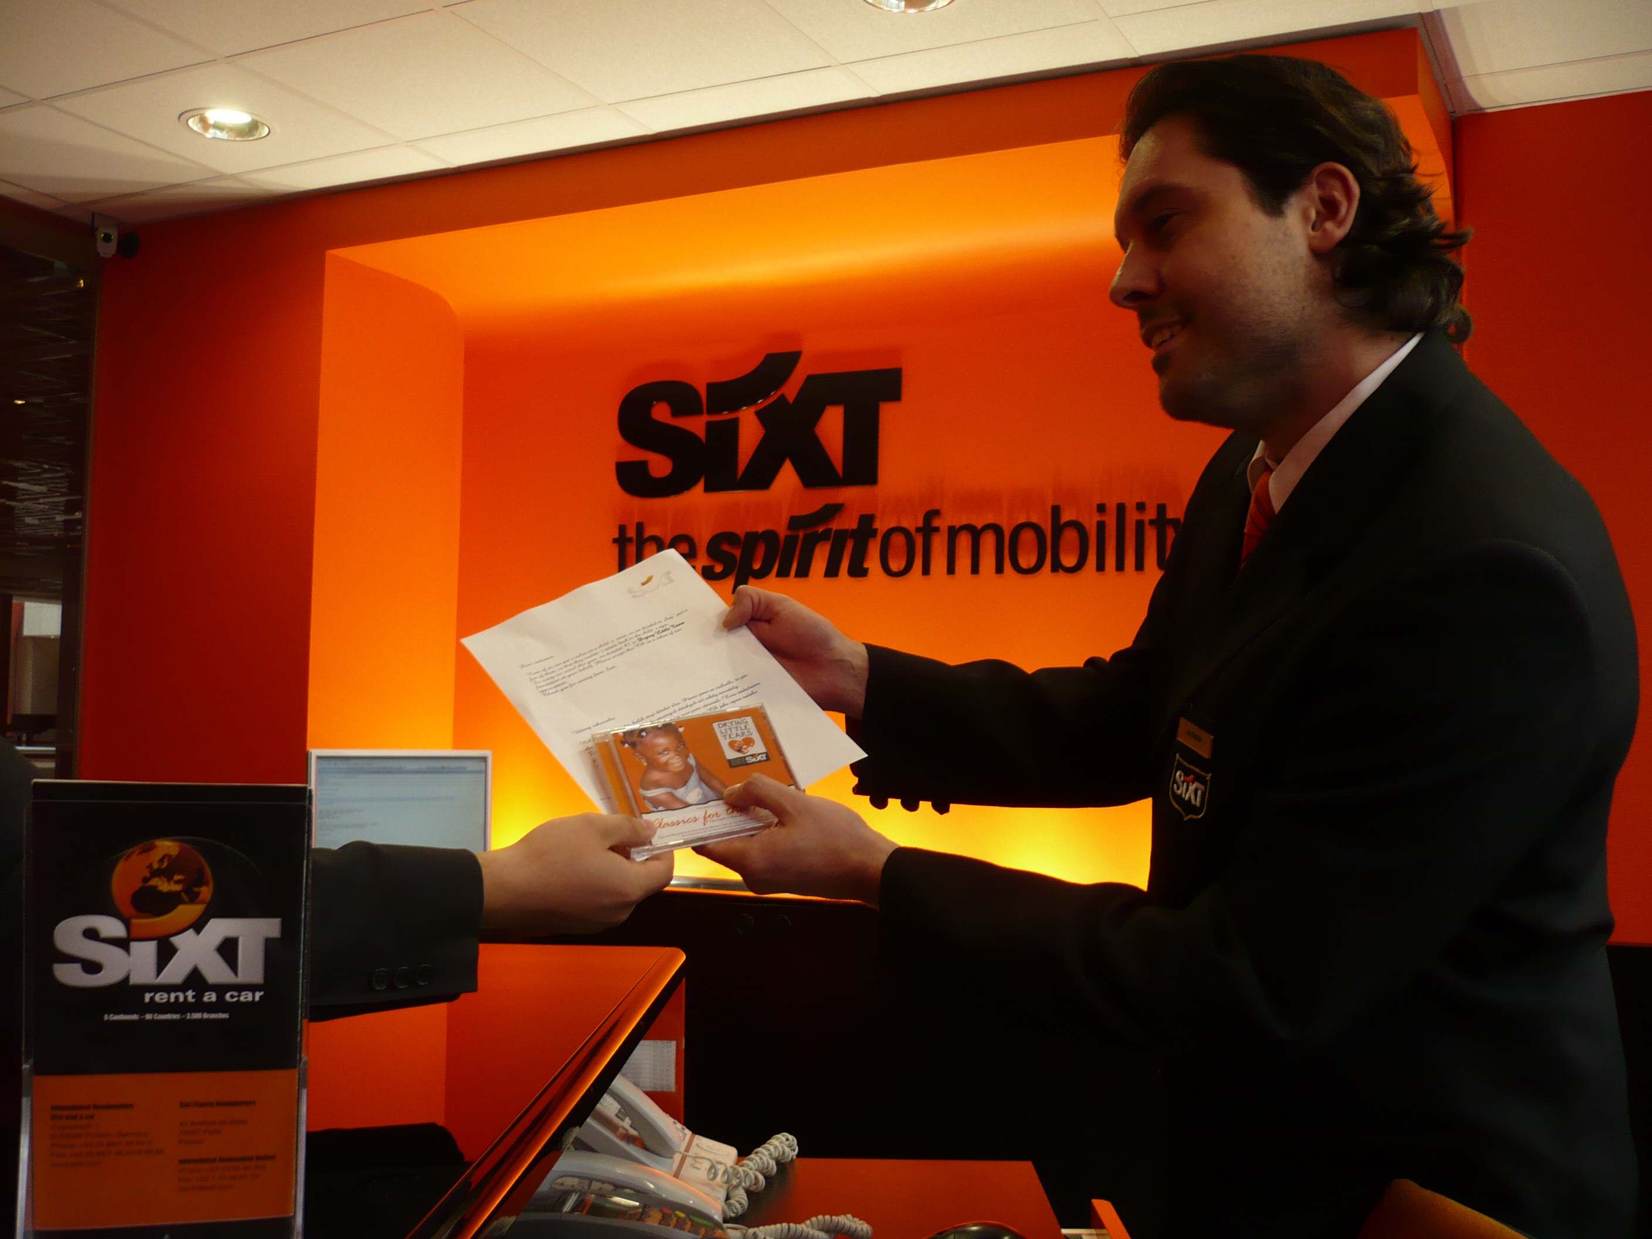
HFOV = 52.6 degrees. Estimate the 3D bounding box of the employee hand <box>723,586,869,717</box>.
[{"bbox_3d":[-0.033,0.029,1.450,0.140,0.112,0.090,0,-4,12],"label":"employee hand"}]

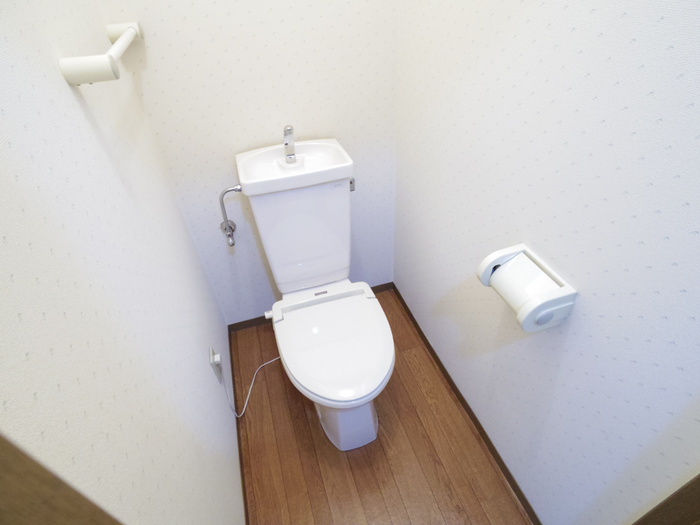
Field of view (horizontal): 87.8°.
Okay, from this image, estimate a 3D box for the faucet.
[{"bbox_3d":[-0.183,-0.365,1.135,0.030,0.125,0.080,-14,40,-11],"label":"faucet"}]

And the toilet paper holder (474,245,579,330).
[{"bbox_3d":[0.367,0.055,0.785,0.114,0.092,0.165,-14,40,-11],"label":"toilet paper holder"}]

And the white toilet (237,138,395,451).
[{"bbox_3d":[-0.085,0.139,1.226,0.359,0.822,0.734,-14,40,-11],"label":"white toilet"}]

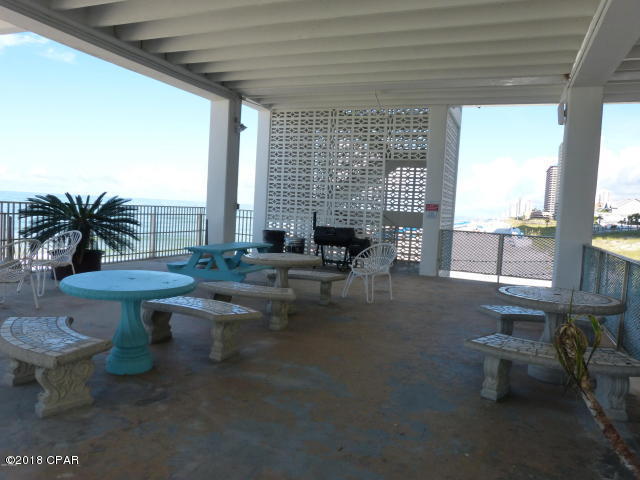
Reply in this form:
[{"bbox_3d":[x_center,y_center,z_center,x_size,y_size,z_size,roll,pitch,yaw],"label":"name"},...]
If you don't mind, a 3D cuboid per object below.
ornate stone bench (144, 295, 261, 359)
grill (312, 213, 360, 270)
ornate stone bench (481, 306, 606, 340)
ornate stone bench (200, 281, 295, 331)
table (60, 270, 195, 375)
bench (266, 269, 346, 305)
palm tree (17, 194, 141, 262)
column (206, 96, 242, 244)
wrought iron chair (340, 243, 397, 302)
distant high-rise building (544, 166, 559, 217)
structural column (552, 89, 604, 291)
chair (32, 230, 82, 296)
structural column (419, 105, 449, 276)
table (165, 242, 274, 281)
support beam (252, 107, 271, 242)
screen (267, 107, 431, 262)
[{"bbox_3d":[-1.186,0.855,4.501,1.270,0.430,0.550,5,4,27],"label":"ornate stone bench"},{"bbox_3d":[0.488,0.049,11.076,1.300,1.330,0.650,5,4,22],"label":"grill"},{"bbox_3d":[2.371,1.006,5.010,1.220,0.430,0.530,4,4,17],"label":"ornate stone bench"},{"bbox_3d":[-0.853,0.796,5.649,1.230,0.430,0.550,4,4,16],"label":"ornate stone bench"},{"bbox_3d":[-1.589,0.694,3.868,1.020,0.740,1.020,3,4,0],"label":"table"},{"bbox_3d":[-0.265,0.710,7.074,1.240,0.420,0.500,4,4,17],"label":"bench"},{"bbox_3d":[-4.213,-0.152,8.123,1.950,1.340,1.950,1,4,-30],"label":"palm tree"},{"bbox_3d":[-2.224,-1.260,10.619,0.450,3.720,0.440,5,4,22],"label":"column"},{"bbox_3d":[0.864,0.520,7.569,0.700,0.900,0.710,7,5,43],"label":"wrought iron chair"},{"bbox_3d":[292.393,-57.194,577.434,15.000,64.000,32.000,4,4,21],"label":"distant high-rise building"},{"bbox_3d":[3.821,-0.525,6.883,0.400,3.330,0.400,5,4,23],"label":"structural column"},{"bbox_3d":[-3.882,0.327,6.771,0.700,0.900,0.710,5,4,26],"label":"chair"},{"bbox_3d":[2.646,-1.106,10.630,0.400,3.870,0.400,5,4,23],"label":"structural column"},{"bbox_3d":[-1.486,0.459,7.863,1.450,0.740,1.780,4,4,18],"label":"table"},{"bbox_3d":[-1.465,-1.441,12.378,0.390,3.880,0.400,5,4,23],"label":"support beam"},{"bbox_3d":[0.538,-1.262,11.396,4.090,3.860,0.140,5,4,23],"label":"screen"}]

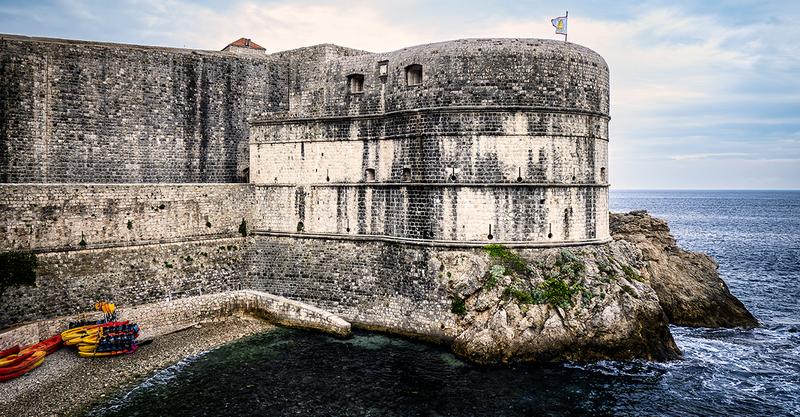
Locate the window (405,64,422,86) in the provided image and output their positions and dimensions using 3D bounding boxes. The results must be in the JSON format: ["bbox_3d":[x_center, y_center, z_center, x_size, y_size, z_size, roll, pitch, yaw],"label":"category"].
[{"bbox_3d":[1.177,-11.571,52.300,1.650,1.750,0.500,1,2,36],"label":"window"}]

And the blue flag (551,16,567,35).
[{"bbox_3d":[14.826,-16.992,56.000,1.450,1.750,0.350,1,2,18],"label":"blue flag"}]

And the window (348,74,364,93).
[{"bbox_3d":[-4.102,-11.705,56.300,1.650,1.550,0.500,1,2,31],"label":"window"}]

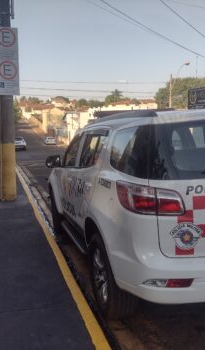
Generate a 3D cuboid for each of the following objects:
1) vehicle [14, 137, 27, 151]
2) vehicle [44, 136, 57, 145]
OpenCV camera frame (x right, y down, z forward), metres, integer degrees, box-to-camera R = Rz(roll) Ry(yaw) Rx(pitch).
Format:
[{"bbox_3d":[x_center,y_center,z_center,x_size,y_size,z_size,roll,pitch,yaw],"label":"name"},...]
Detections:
[{"bbox_3d":[-9.114,-3.441,39.717,1.720,1.480,4.100,-2,6,-11],"label":"vehicle"},{"bbox_3d":[-9.977,-6.508,69.401,1.720,1.480,4.100,-2,6,-13],"label":"vehicle"}]

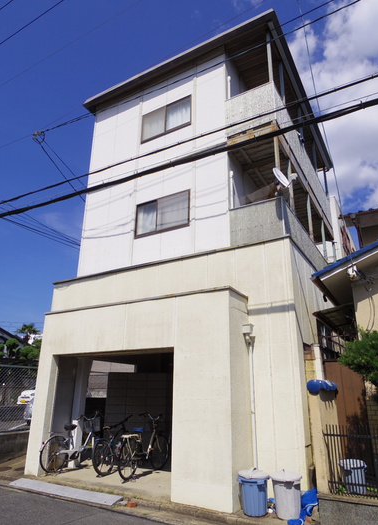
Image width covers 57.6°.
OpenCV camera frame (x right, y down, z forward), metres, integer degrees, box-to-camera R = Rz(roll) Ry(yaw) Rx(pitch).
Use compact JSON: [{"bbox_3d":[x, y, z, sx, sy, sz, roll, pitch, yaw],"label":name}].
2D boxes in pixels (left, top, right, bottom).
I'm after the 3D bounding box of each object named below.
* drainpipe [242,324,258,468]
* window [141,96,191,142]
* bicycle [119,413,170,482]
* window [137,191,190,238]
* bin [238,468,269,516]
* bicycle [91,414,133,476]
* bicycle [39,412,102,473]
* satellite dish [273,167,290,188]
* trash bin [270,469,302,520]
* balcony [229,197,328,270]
[{"bbox_3d":[1.080,2.370,5.911,0.180,2.550,0.180,-10,-22,29],"label":"drainpipe"},{"bbox_3d":[-0.620,-3.866,9.337,1.600,0.950,0.100,-10,-22,29],"label":"window"},{"bbox_3d":[-0.886,3.646,6.953,0.560,1.070,1.750,-9,-21,27],"label":"bicycle"},{"bbox_3d":[-0.658,-1.163,8.426,1.600,0.940,0.100,-10,-22,29],"label":"window"},{"bbox_3d":[0.952,3.283,4.986,0.460,0.560,0.460,0,-19,0],"label":"bin"},{"bbox_3d":[-1.460,3.763,7.207,0.570,1.000,1.680,-8,-20,23],"label":"bicycle"},{"bbox_3d":[-2.337,3.811,7.329,0.580,1.050,1.770,-16,-25,39],"label":"bicycle"},{"bbox_3d":[1.897,-1.743,7.050,0.460,0.470,0.140,14,-39,-35],"label":"satellite dish"},{"bbox_3d":[1.350,3.243,4.856,0.460,0.560,0.460,-11,-22,30],"label":"trash bin"},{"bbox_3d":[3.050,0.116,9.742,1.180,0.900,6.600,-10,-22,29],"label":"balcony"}]

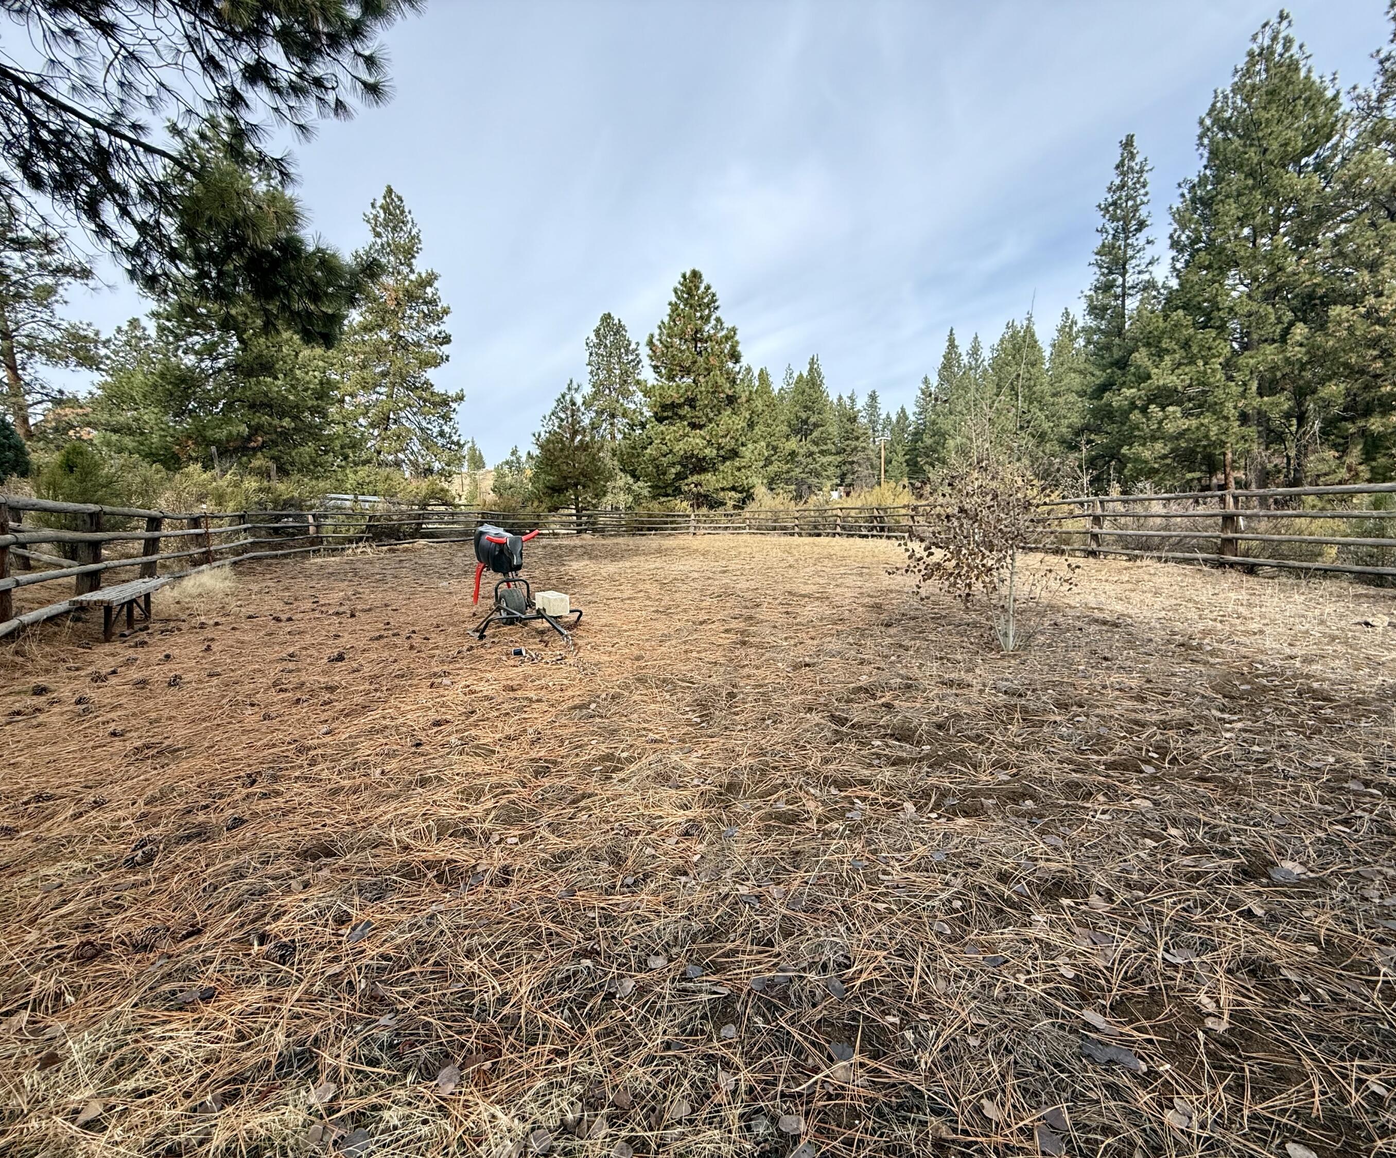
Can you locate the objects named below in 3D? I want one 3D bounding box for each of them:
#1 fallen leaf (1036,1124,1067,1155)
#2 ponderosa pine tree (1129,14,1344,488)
[{"bbox_3d":[0.793,1.260,1.402,0.050,0.020,0.065,1,6,6],"label":"fallen leaf"},{"bbox_3d":[26.437,-13.902,29.667,7.528,23.603,7.528,5,8,40],"label":"ponderosa pine tree"}]

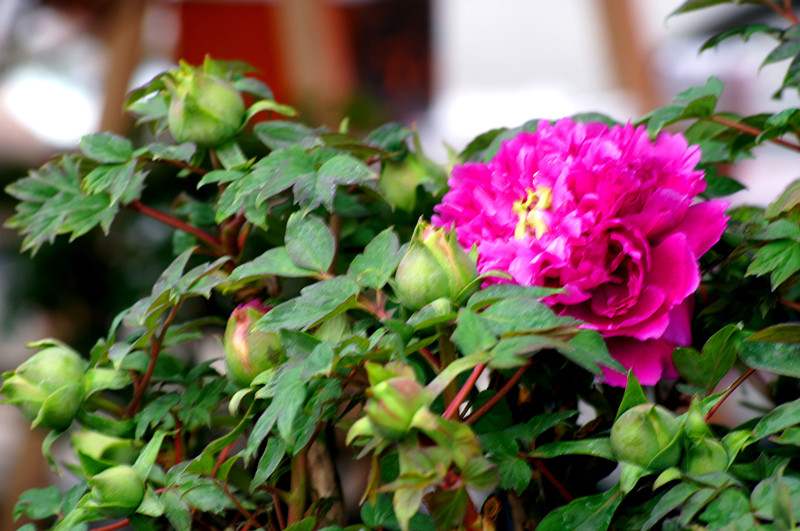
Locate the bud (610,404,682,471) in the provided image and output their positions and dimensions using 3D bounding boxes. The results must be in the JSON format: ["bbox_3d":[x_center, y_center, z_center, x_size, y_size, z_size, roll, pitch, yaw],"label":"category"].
[{"bbox_3d":[0.128,0.090,2.080,0.035,0.035,0.035,7,30,-4],"label":"bud"}]

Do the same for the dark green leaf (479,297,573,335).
[{"bbox_3d":[0.064,0.025,2.040,0.047,0.008,0.022,6,41,-2],"label":"dark green leaf"}]

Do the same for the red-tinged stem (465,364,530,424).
[{"bbox_3d":[0.050,0.067,2.060,0.047,0.006,0.006,-42,0,-7],"label":"red-tinged stem"}]

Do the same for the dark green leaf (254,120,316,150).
[{"bbox_3d":[-0.060,-0.069,2.140,0.035,0.014,0.022,0,8,0],"label":"dark green leaf"}]

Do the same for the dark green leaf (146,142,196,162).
[{"bbox_3d":[-0.121,-0.059,2.100,0.025,0.006,0.020,-9,31,-15],"label":"dark green leaf"}]

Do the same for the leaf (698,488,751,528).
[{"bbox_3d":[0.166,0.124,2.050,0.027,0.007,0.022,-11,43,-4],"label":"leaf"}]

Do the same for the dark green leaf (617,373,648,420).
[{"bbox_3d":[0.121,0.069,2.090,0.017,0.028,0.009,0,8,0],"label":"dark green leaf"}]

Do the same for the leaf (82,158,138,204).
[{"bbox_3d":[-0.152,-0.044,2.100,0.030,0.023,0.020,0,8,0],"label":"leaf"}]

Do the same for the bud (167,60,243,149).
[{"bbox_3d":[-0.103,-0.086,2.120,0.041,0.046,0.041,0,8,0],"label":"bud"}]

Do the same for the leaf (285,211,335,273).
[{"bbox_3d":[-0.046,-0.012,2.050,0.025,0.034,0.007,-20,-15,-1],"label":"leaf"}]

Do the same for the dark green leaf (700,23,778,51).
[{"bbox_3d":[0.188,-0.126,2.200,0.046,0.010,0.022,-11,18,-13],"label":"dark green leaf"}]

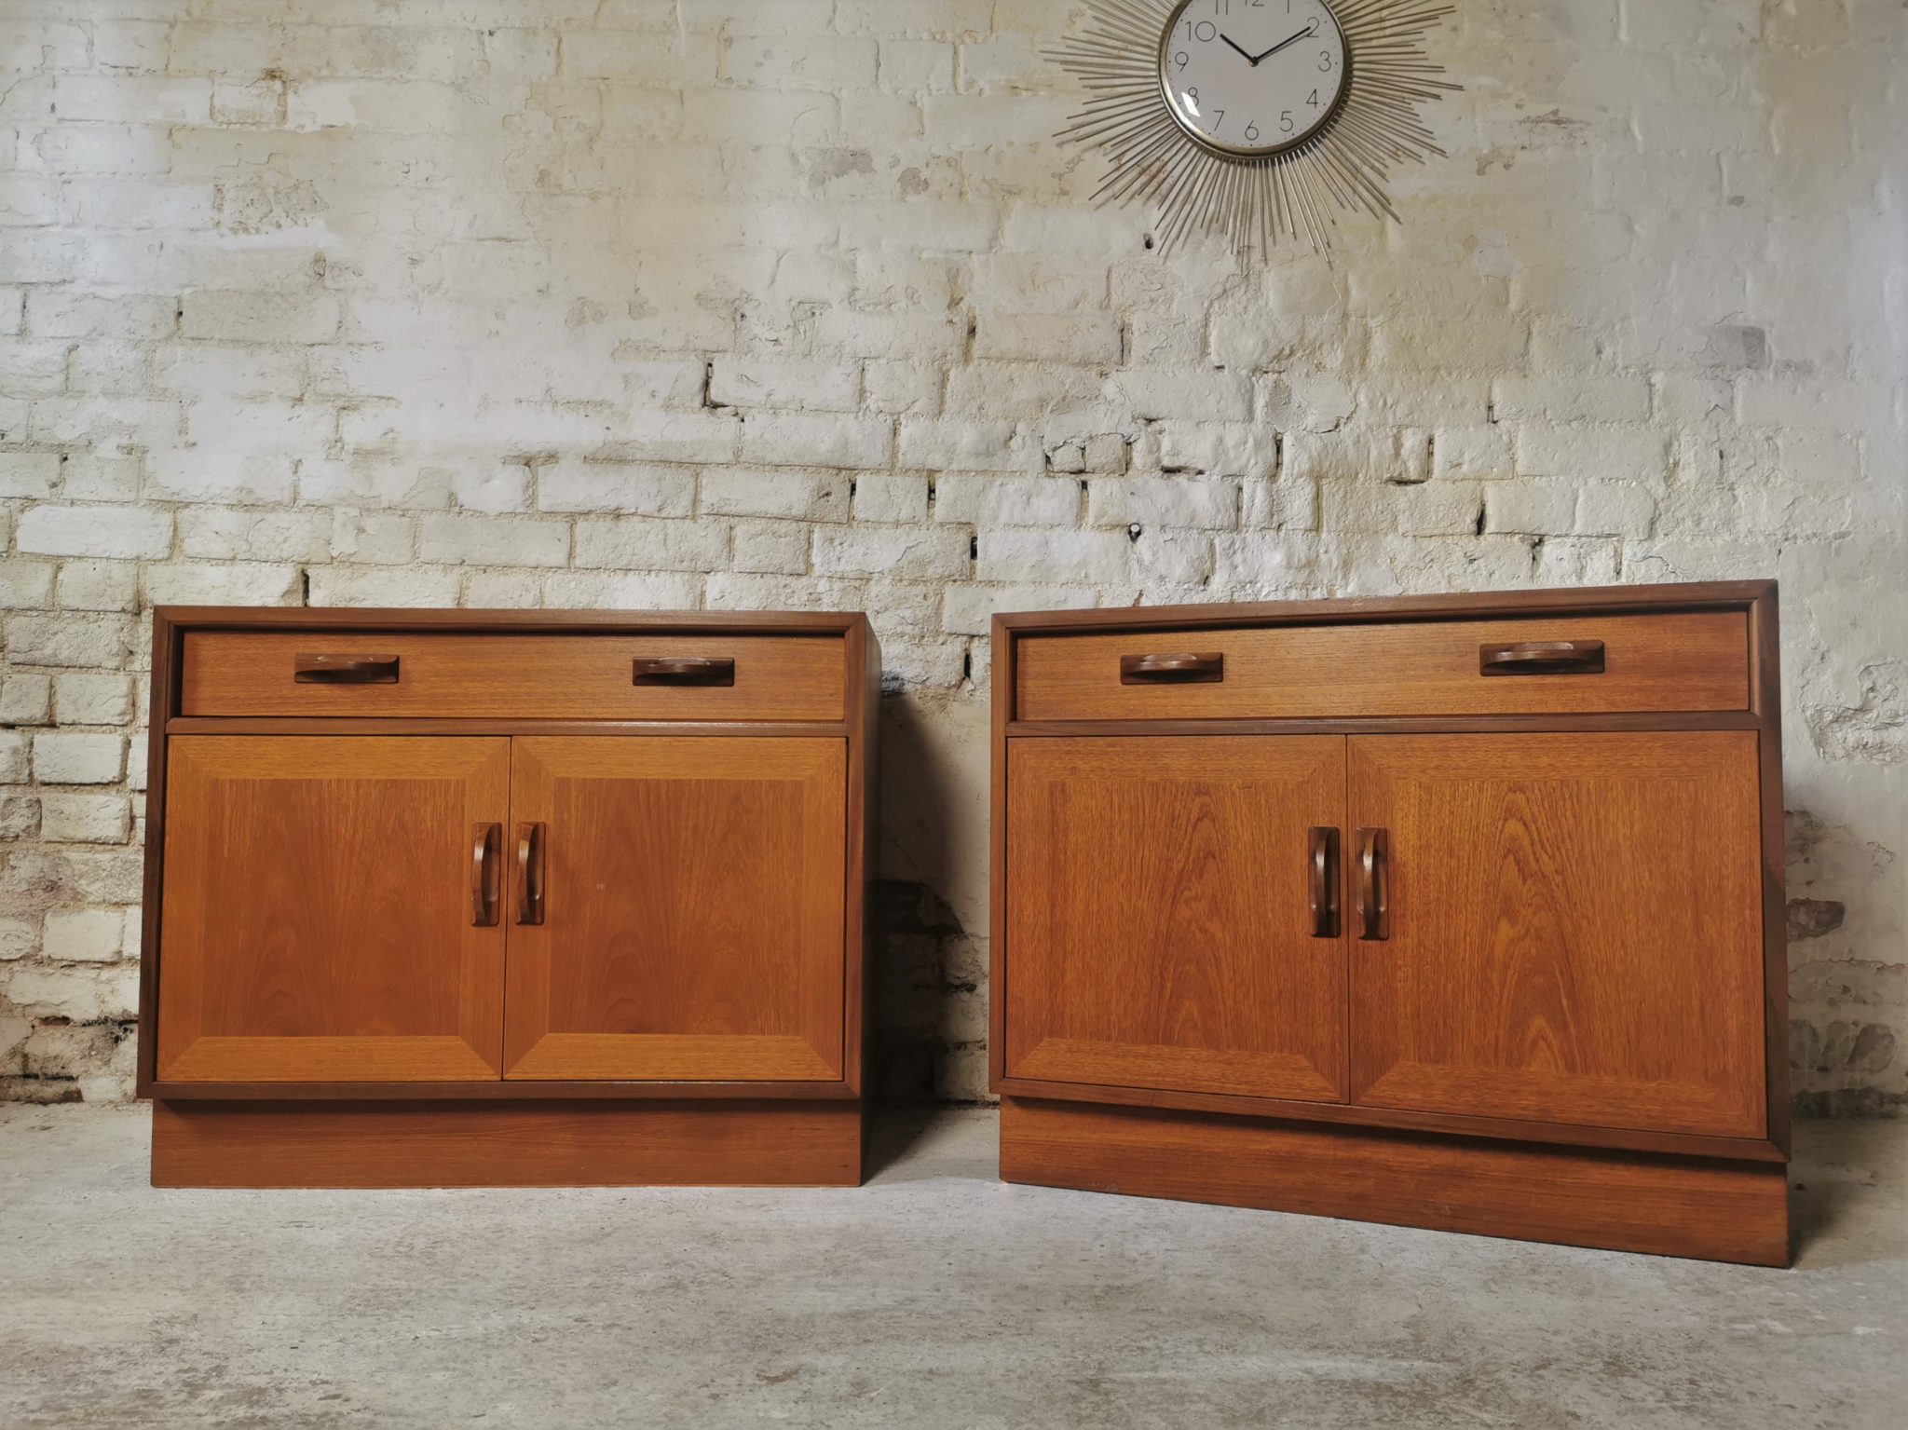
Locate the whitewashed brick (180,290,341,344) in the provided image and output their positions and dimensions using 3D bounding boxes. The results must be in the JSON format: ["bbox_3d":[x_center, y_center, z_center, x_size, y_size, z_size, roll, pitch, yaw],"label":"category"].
[{"bbox_3d":[-1.025,-0.584,2.244,0.233,0.078,0.110,1,-4,-2],"label":"whitewashed brick"}]

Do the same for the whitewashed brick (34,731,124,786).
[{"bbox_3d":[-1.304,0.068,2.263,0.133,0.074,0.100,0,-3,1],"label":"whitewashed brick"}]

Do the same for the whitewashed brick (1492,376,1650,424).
[{"bbox_3d":[0.937,-0.475,2.314,0.242,0.071,0.110,1,-4,-2],"label":"whitewashed brick"}]

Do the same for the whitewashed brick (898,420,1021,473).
[{"bbox_3d":[0.013,-0.399,2.275,0.183,0.077,0.100,0,-3,1],"label":"whitewashed brick"}]

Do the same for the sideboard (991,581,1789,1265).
[{"bbox_3d":[0.507,0.219,1.788,0.810,0.662,0.470,-1,-3,23],"label":"sideboard"}]

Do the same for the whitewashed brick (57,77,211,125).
[{"bbox_3d":[-1.265,-0.943,2.343,0.242,0.070,0.105,1,-3,0],"label":"whitewashed brick"}]

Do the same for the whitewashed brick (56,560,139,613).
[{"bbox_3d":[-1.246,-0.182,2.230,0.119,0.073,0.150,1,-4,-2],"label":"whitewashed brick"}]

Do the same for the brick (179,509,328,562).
[{"bbox_3d":[-1.062,-0.270,2.310,0.227,0.075,0.105,1,-3,0],"label":"brick"}]

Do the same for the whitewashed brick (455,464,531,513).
[{"bbox_3d":[-0.682,-0.328,2.261,0.113,0.072,0.150,1,-4,-2],"label":"whitewashed brick"}]

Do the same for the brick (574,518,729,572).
[{"bbox_3d":[-0.448,-0.247,2.245,0.229,0.078,0.110,1,-4,-2],"label":"brick"}]

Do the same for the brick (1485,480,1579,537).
[{"bbox_3d":[0.874,-0.308,2.310,0.142,0.083,0.130,1,-4,-2],"label":"brick"}]

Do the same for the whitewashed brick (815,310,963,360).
[{"bbox_3d":[-0.099,-0.577,2.325,0.227,0.072,0.105,1,-3,0],"label":"whitewashed brick"}]

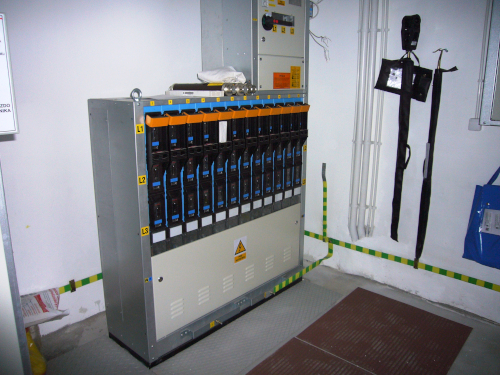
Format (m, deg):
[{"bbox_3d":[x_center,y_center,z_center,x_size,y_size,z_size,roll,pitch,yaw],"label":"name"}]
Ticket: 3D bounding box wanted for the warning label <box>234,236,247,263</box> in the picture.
[{"bbox_3d":[-0.053,0.371,2.390,0.004,0.147,0.105,13,19,41],"label":"warning label"}]

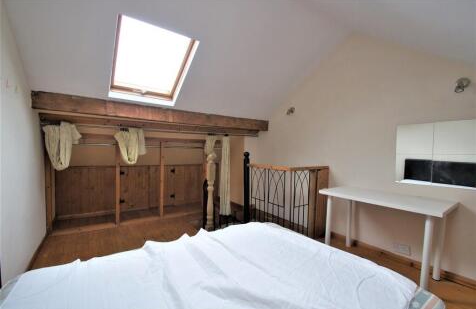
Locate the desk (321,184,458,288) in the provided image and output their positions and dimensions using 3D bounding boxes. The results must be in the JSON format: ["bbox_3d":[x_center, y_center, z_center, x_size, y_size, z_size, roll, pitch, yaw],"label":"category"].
[{"bbox_3d":[1.472,0.804,2.071,0.590,0.735,1.000,0,1,-36],"label":"desk"}]

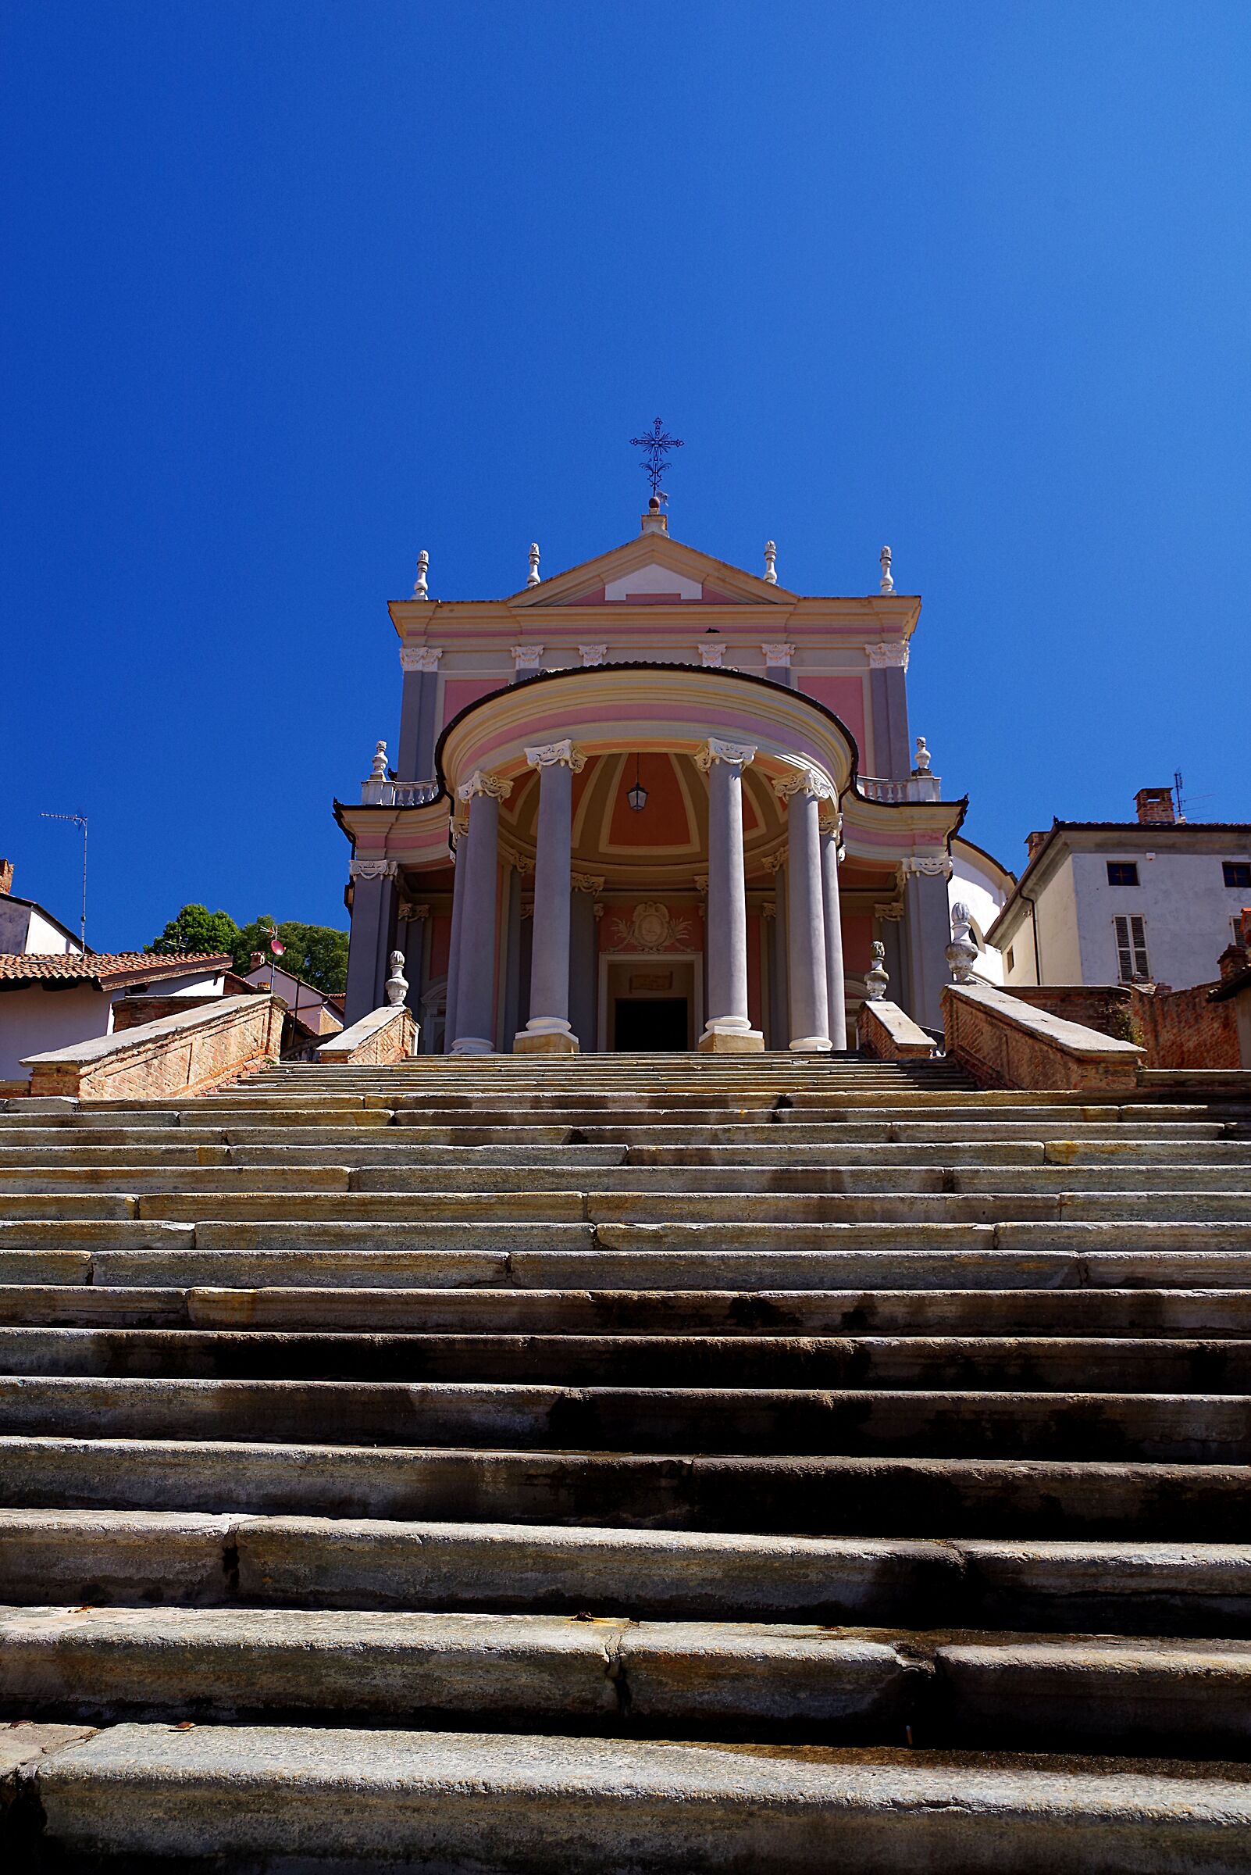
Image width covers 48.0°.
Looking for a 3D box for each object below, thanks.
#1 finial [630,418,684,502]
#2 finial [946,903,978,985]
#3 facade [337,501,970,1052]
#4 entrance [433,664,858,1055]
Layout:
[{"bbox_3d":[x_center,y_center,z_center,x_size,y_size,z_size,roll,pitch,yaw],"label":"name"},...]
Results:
[{"bbox_3d":[0.880,-13.417,39.475,1.487,2.746,0.250,0,-17,2],"label":"finial"},{"bbox_3d":[4.042,0.075,16.909,0.384,1.032,0.384,0,-17,2],"label":"finial"},{"bbox_3d":[0.570,-4.885,32.004,14.369,17.902,11.000,0,-17,2],"label":"facade"},{"bbox_3d":[0.343,-0.318,28.283,8.963,6.964,6.800,0,-17,2],"label":"entrance"}]

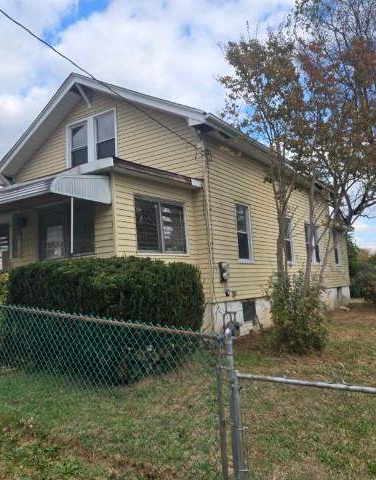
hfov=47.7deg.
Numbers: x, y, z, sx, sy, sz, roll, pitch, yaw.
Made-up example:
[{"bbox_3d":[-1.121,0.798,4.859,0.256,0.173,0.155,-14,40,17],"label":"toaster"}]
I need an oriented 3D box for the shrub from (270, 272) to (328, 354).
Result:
[{"bbox_3d":[1.783,1.110,6.800,0.900,1.240,0.900,-7,-7,33],"label":"shrub"}]

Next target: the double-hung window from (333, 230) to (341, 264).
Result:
[{"bbox_3d":[6.793,0.380,19.573,0.120,1.600,1.050,-7,-7,33],"label":"double-hung window"}]

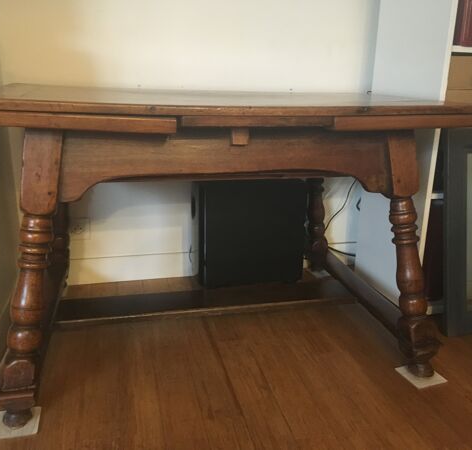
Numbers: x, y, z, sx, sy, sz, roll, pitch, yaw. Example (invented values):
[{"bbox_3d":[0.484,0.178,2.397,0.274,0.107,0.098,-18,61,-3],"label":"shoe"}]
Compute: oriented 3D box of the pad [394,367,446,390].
[{"bbox_3d":[0.528,0.423,1.427,0.102,0.006,0.102,-5,18,-21],"label":"pad"}]

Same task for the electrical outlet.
[{"bbox_3d":[-0.596,0.017,1.918,0.082,0.086,0.014,-3,17,-14],"label":"electrical outlet"}]

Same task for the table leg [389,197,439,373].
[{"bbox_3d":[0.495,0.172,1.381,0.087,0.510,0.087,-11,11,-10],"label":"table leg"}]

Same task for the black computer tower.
[{"bbox_3d":[0.060,0.022,2.012,0.398,0.424,0.170,-2,17,-12],"label":"black computer tower"}]

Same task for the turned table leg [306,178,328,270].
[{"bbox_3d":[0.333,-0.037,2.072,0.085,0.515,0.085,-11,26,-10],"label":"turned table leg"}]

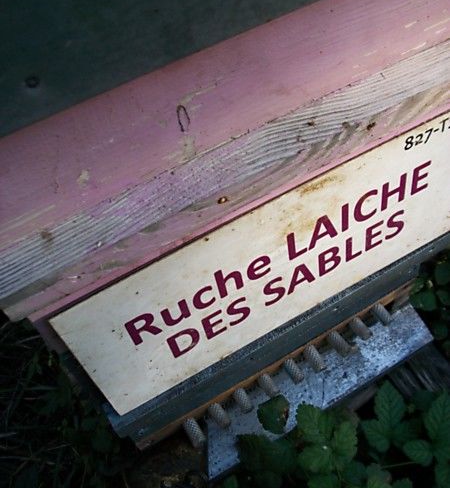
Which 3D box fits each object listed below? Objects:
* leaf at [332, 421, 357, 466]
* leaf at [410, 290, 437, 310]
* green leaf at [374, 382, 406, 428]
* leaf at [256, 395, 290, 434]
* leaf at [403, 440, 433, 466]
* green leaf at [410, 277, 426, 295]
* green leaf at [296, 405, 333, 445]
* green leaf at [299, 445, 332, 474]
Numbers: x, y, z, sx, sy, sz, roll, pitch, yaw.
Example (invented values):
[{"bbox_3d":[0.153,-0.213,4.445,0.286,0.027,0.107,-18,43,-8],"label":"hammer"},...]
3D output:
[{"bbox_3d":[0.144,0.241,0.669,0.027,0.013,0.052,15,60,21],"label":"leaf"},{"bbox_3d":[0.258,0.073,0.721,0.027,0.012,0.028,10,62,19],"label":"leaf"},{"bbox_3d":[0.220,0.214,0.736,0.040,0.014,0.059,-1,56,12],"label":"green leaf"},{"bbox_3d":[0.057,0.203,0.664,0.041,0.010,0.046,-16,52,-4],"label":"leaf"},{"bbox_3d":[0.231,0.252,0.667,0.037,0.011,0.031,-18,52,-6],"label":"leaf"},{"bbox_3d":[0.248,0.053,0.711,0.024,0.012,0.019,-43,59,-13],"label":"green leaf"},{"bbox_3d":[0.109,0.218,0.669,0.042,0.013,0.053,-36,57,-14],"label":"green leaf"},{"bbox_3d":[0.105,0.251,0.648,0.037,0.012,0.039,34,64,29],"label":"green leaf"}]

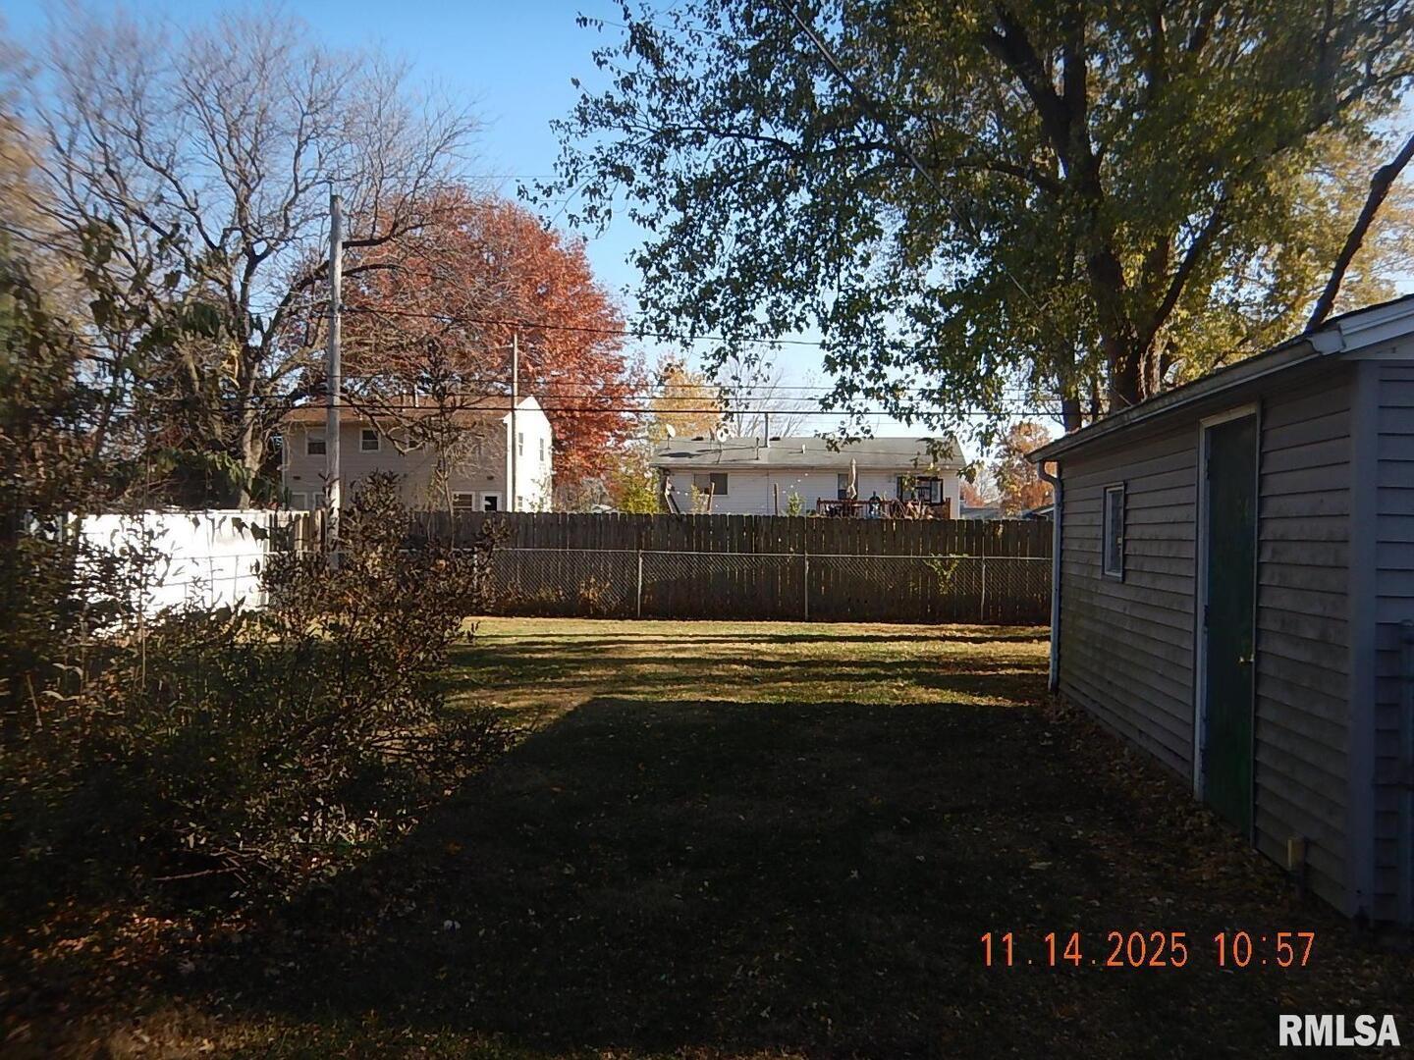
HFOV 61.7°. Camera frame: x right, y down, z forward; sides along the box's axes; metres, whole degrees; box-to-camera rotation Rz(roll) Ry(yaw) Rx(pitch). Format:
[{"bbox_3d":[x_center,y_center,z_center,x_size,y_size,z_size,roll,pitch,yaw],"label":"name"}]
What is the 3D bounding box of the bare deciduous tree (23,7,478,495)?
[{"bbox_3d":[-12.741,-6.639,33.000,12.700,15.900,12.000,1,0,0],"label":"bare deciduous tree"}]

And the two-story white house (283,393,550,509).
[{"bbox_3d":[-13.884,-2.793,58.520,11.200,7.600,8.400,1,0,6],"label":"two-story white house"}]

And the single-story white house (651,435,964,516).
[{"bbox_3d":[5.198,-1.801,58.782,14.400,5.500,8.300,1,0,6],"label":"single-story white house"}]

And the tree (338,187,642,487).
[{"bbox_3d":[-12.403,-9.193,67.000,17.200,20.500,16.500,1,0,0],"label":"tree"}]

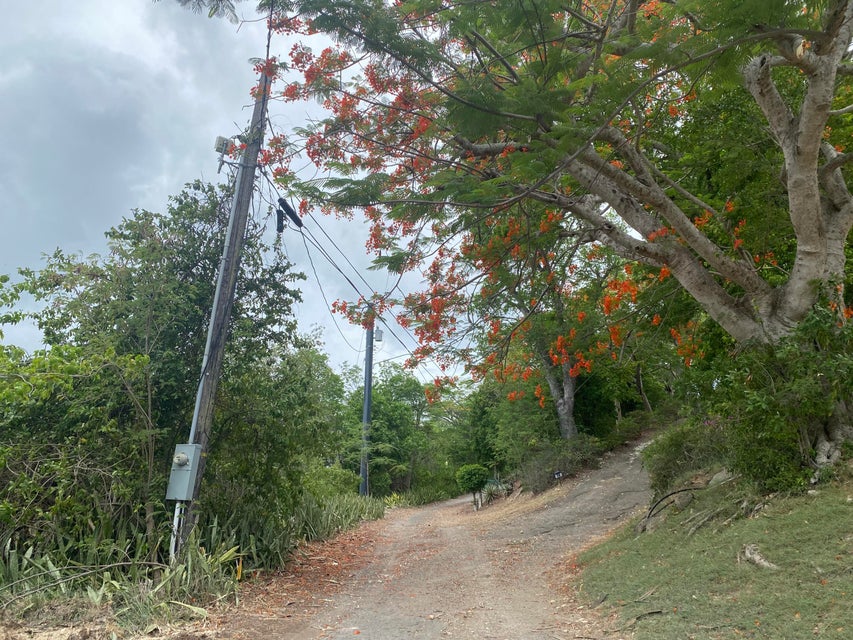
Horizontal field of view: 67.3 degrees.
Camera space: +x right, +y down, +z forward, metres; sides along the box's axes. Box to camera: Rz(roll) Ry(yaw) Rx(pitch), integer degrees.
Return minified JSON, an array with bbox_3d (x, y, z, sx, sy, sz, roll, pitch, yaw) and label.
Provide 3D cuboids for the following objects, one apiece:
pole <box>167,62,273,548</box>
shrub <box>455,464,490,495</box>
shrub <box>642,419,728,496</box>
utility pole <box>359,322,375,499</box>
[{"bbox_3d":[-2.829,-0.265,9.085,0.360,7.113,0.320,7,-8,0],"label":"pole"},{"bbox_3d":[1.385,4.774,19.300,1.000,0.880,1.000,1,-11,0],"label":"shrub"},{"bbox_3d":[4.931,2.618,12.200,1.650,1.450,1.600,1,-11,0],"label":"shrub"},{"bbox_3d":[-2.541,3.626,27.500,0.330,8.100,0.330,1,-11,0],"label":"utility pole"}]

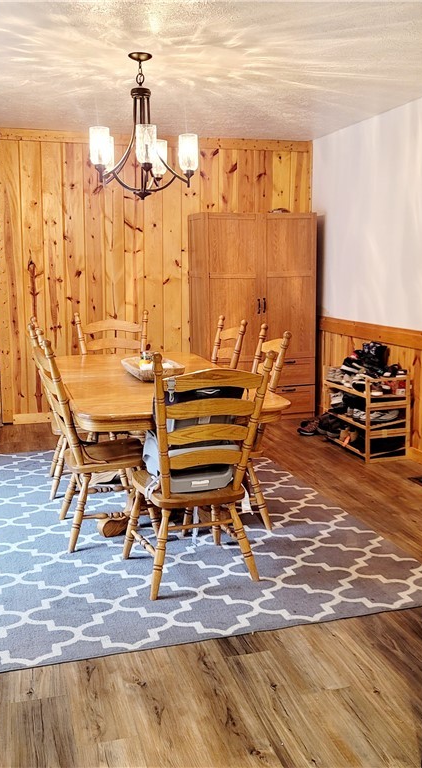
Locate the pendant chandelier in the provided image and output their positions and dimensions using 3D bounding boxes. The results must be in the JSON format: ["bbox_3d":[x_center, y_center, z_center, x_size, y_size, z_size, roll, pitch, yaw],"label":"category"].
[{"bbox_3d":[-0.373,-1.398,4.059,0.620,0.752,0.610,-3,10,-15],"label":"pendant chandelier"}]

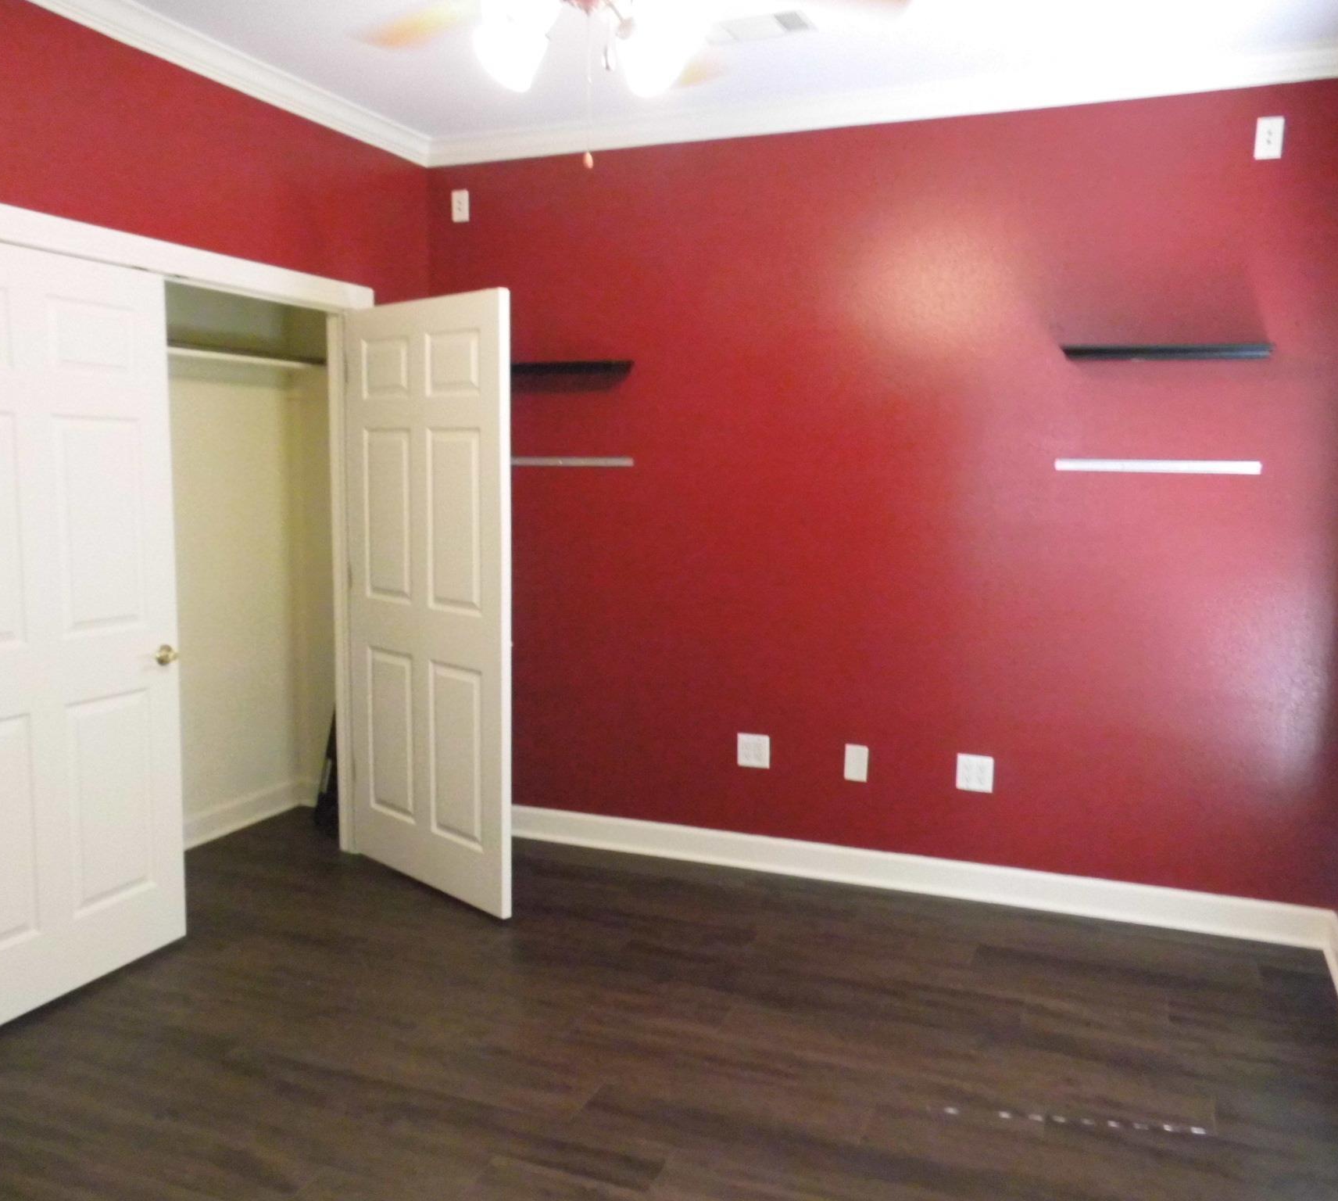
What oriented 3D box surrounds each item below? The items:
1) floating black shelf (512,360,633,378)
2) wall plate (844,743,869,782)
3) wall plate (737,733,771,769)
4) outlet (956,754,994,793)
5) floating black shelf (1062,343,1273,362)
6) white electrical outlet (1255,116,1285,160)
[{"bbox_3d":[-0.445,-0.866,4.320,0.600,0.034,0.185,3,7,21],"label":"floating black shelf"},{"bbox_3d":[0.671,0.584,4.138,0.077,0.122,0.010,3,7,21],"label":"wall plate"},{"bbox_3d":[0.314,0.558,4.276,0.121,0.121,0.010,3,7,21],"label":"wall plate"},{"bbox_3d":[1.057,0.599,3.988,0.120,0.122,0.010,3,7,21],"label":"outlet"},{"bbox_3d":[1.528,-0.758,3.558,0.600,0.034,0.185,3,7,21],"label":"floating black shelf"},{"bbox_3d":[1.806,-1.389,3.473,0.075,0.121,0.010,3,7,21],"label":"white electrical outlet"}]

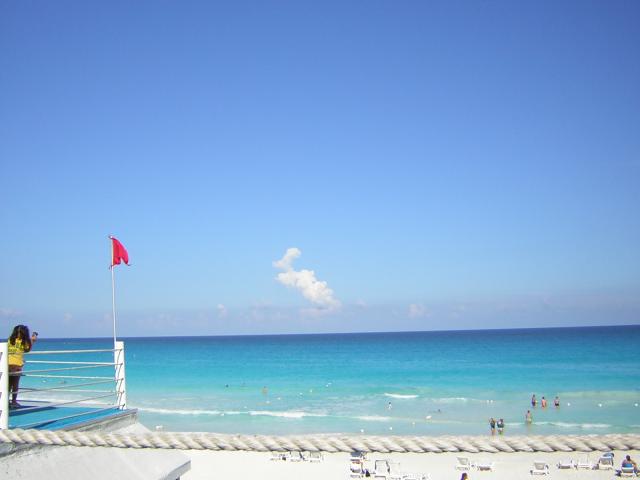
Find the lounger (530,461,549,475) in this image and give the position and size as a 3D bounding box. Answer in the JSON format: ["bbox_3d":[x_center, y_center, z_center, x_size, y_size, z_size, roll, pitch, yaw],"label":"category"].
[{"bbox_3d":[12.127,12.423,36.810,0.680,0.770,1.750,-3,-8,16],"label":"lounger"}]

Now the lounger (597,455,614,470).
[{"bbox_3d":[16.067,12.454,37.571,0.680,0.750,1.750,-4,-8,18],"label":"lounger"}]

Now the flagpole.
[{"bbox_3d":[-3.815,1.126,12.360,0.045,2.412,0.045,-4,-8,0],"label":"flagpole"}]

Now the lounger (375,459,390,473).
[{"bbox_3d":[3.524,12.754,37.837,0.680,0.760,1.750,-2,-8,7],"label":"lounger"}]

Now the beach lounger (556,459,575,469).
[{"bbox_3d":[14.011,12.650,38.129,0.680,0.600,1.750,-3,-8,16],"label":"beach lounger"}]

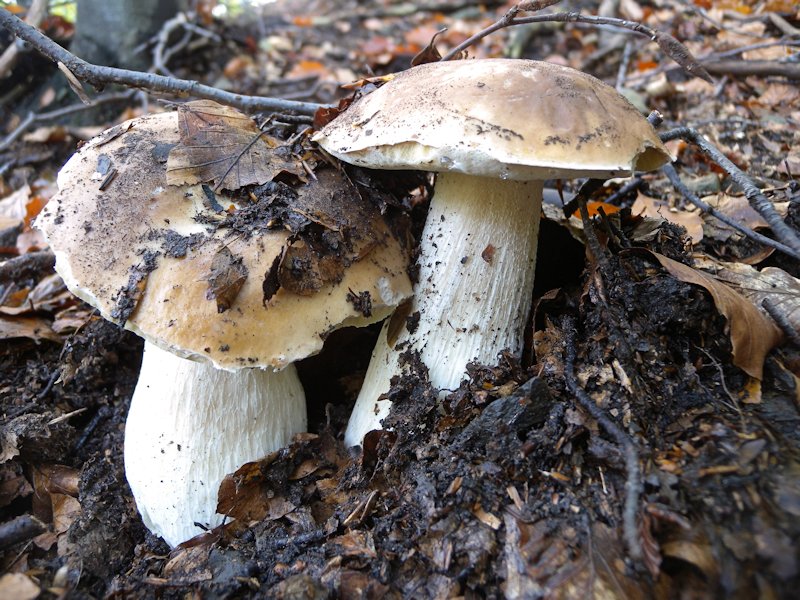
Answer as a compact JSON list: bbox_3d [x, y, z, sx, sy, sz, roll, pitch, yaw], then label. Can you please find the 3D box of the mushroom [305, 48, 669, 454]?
[{"bbox_3d":[0.037,-0.026,0.332,0.169,0.182,0.166,6,19,0],"label":"mushroom"}]

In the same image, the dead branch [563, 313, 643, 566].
[{"bbox_3d":[0.091,0.053,0.289,0.022,0.012,0.129,-2,43,-3],"label":"dead branch"}]

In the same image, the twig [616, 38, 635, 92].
[{"bbox_3d":[0.296,-0.309,0.850,0.008,0.072,0.008,10,17,0],"label":"twig"}]

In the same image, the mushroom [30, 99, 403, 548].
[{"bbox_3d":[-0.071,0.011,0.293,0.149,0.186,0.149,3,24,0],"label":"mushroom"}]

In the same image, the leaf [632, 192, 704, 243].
[{"bbox_3d":[0.191,-0.058,0.460,0.056,0.014,0.055,0,33,0],"label":"leaf"}]

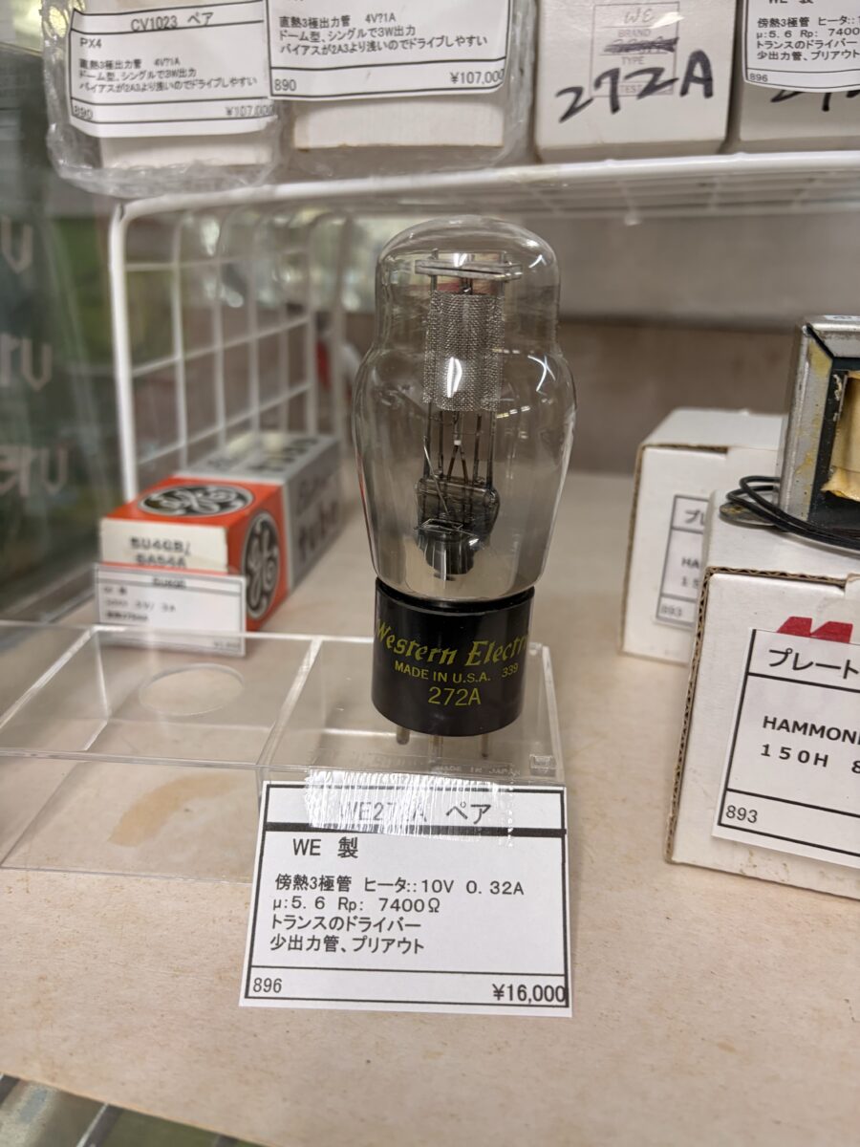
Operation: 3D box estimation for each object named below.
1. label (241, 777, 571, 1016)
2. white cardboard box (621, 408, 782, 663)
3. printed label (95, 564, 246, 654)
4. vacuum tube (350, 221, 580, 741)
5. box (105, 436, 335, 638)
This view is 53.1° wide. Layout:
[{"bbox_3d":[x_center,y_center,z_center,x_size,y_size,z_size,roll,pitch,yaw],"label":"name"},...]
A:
[{"bbox_3d":[-0.004,0.060,0.161,0.059,0.002,0.040,1,63,2],"label":"label"},{"bbox_3d":[0.111,-0.009,0.276,0.080,0.069,0.057,10,24,23],"label":"white cardboard box"},{"bbox_3d":[-0.084,0.012,0.277,0.051,0.027,0.002,6,13,10],"label":"printed label"},{"bbox_3d":[0.006,-0.013,0.181,0.045,0.113,0.045,1,22,-3],"label":"vacuum tube"},{"bbox_3d":[-0.071,-0.019,0.331,0.042,0.043,0.124,4,22,10],"label":"box"}]

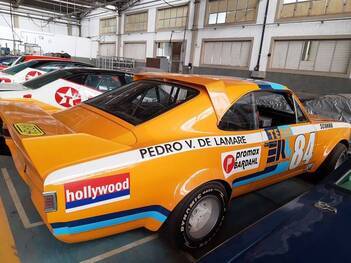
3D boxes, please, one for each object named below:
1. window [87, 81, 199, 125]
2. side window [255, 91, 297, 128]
[{"bbox_3d":[-0.353,-0.317,2.413,0.670,0.090,1.081,-31,31,-29],"label":"window"},{"bbox_3d":[1.006,-0.222,2.635,0.714,0.352,0.060,-6,-11,-38],"label":"side window"}]

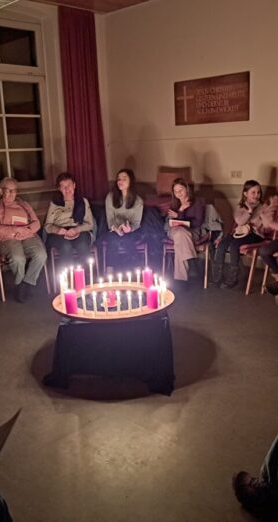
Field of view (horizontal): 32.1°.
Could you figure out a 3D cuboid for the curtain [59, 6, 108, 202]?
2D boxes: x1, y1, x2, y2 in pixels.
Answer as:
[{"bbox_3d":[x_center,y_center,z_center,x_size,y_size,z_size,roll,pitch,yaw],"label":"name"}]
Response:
[{"bbox_3d":[-0.706,-1.922,6.183,0.620,2.340,0.150,-14,18,-42],"label":"curtain"}]

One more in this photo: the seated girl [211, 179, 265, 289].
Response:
[{"bbox_3d":[0.985,-0.274,4.778,0.589,1.065,0.426,-13,17,-39],"label":"seated girl"}]

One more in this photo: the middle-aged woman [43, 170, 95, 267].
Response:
[{"bbox_3d":[-0.670,-0.301,5.042,0.530,1.210,0.750,-3,13,-6],"label":"middle-aged woman"}]

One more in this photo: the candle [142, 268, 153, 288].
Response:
[{"bbox_3d":[0.067,0.122,3.513,0.072,0.140,0.072,-2,13,0],"label":"candle"}]

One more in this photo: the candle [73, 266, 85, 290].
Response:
[{"bbox_3d":[-0.427,0.137,3.480,0.072,0.158,0.072,-2,13,0],"label":"candle"}]

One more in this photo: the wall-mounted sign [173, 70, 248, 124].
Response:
[{"bbox_3d":[0.809,-1.844,5.550,0.030,0.504,1.053,-15,18,-43],"label":"wall-mounted sign"}]

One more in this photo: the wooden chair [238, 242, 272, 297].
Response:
[{"bbox_3d":[1.069,-0.135,4.939,0.480,0.820,0.530,10,18,42],"label":"wooden chair"}]

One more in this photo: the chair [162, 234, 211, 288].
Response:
[{"bbox_3d":[0.531,-0.187,4.992,0.477,0.832,0.528,2,14,19],"label":"chair"}]

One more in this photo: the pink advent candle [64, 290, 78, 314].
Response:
[{"bbox_3d":[-0.419,0.252,3.005,0.074,0.148,0.074,-2,13,0],"label":"pink advent candle"}]

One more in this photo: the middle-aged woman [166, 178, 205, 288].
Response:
[{"bbox_3d":[0.504,-0.294,5.043,0.470,1.120,0.670,3,14,21],"label":"middle-aged woman"}]

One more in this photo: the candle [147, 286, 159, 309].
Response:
[{"bbox_3d":[0.091,0.222,3.019,0.070,0.125,0.070,-2,13,0],"label":"candle"}]

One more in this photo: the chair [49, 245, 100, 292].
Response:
[{"bbox_3d":[-0.659,-0.129,5.165,0.500,0.820,0.540,-3,13,-4],"label":"chair"}]

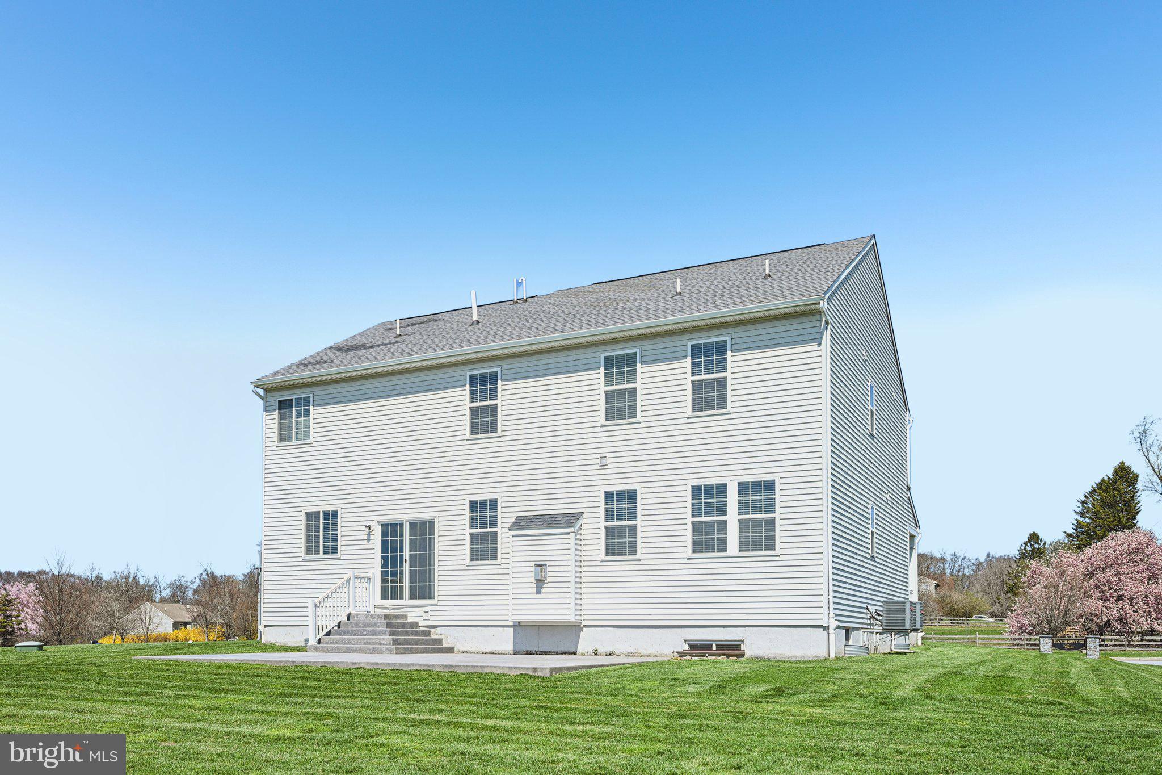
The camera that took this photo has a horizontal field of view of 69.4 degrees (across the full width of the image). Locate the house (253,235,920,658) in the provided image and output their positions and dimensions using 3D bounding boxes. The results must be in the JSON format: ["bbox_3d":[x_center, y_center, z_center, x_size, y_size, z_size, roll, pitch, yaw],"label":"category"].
[{"bbox_3d":[1.117,2.035,24.465,14.700,9.950,13.500,-7,-15,27],"label":"house"}]

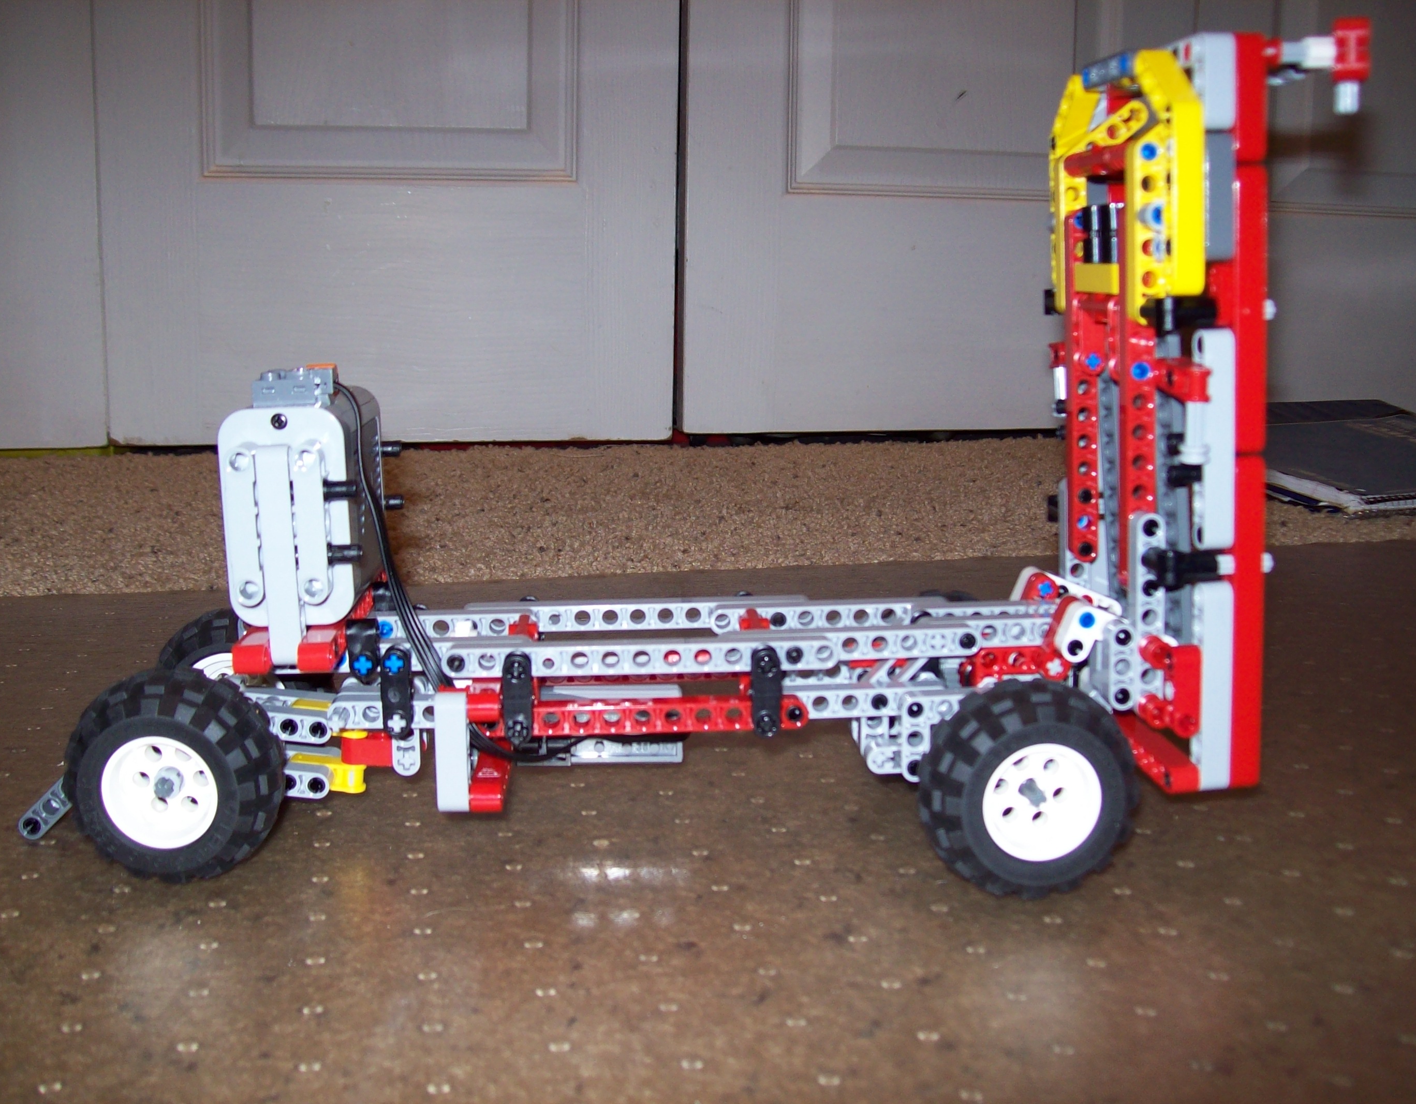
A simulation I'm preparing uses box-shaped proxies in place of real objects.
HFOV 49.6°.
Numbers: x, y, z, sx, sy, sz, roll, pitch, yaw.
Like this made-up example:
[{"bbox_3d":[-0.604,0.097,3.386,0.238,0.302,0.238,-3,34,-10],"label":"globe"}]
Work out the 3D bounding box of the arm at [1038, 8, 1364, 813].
[{"bbox_3d":[0.136,-0.041,0.425,0.067,0.199,0.090,-2,11,-3],"label":"arm"}]

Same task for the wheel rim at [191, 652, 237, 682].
[{"bbox_3d":[-0.141,0.043,0.469,0.030,0.030,0.020,0,11,-1],"label":"wheel rim"}]

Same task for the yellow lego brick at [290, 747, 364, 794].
[{"bbox_3d":[-0.107,0.062,0.428,0.024,0.008,0.008,5,10,-1],"label":"yellow lego brick"}]

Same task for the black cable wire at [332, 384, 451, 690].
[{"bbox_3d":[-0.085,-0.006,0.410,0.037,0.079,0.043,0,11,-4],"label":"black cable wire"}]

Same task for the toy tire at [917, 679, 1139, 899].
[{"bbox_3d":[0.083,0.061,0.393,0.056,0.056,0.026,-1,11,-5],"label":"toy tire"}]

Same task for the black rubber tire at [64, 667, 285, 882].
[{"bbox_3d":[-0.138,0.059,0.398,0.056,0.056,0.026,0,11,-1],"label":"black rubber tire"}]

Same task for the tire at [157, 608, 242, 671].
[{"bbox_3d":[-0.141,0.043,0.469,0.056,0.056,0.026,0,11,-1],"label":"tire"}]

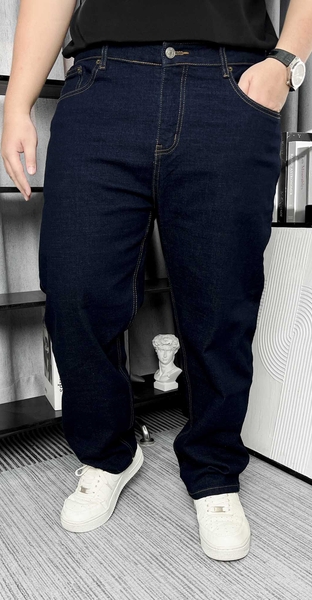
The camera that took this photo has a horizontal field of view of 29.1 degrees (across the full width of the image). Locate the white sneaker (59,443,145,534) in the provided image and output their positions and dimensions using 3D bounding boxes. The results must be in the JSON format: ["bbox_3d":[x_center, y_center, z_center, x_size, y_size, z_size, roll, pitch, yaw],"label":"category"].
[{"bbox_3d":[-0.120,0.401,1.411,0.120,0.120,0.315,2,10,19],"label":"white sneaker"}]

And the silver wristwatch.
[{"bbox_3d":[0.243,-0.428,1.133,0.060,0.048,0.066,25,-5,29],"label":"silver wristwatch"}]

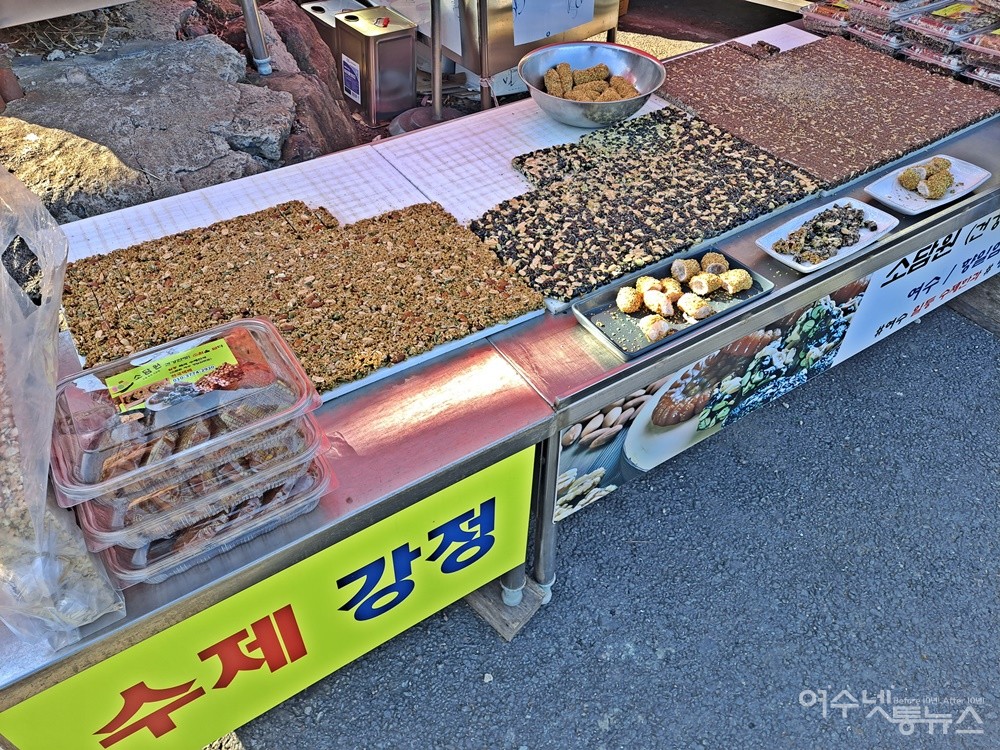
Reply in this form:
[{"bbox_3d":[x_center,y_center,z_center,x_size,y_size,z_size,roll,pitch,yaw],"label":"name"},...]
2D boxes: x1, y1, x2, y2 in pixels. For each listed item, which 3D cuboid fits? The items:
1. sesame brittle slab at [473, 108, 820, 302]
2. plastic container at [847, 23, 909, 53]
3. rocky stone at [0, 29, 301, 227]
[{"bbox_3d":[0.243,-0.368,1.357,0.653,0.018,0.468,-24,50,-23],"label":"sesame brittle slab"},{"bbox_3d":[1.114,-0.950,1.937,0.256,0.068,0.166,-24,50,-23],"label":"plastic container"},{"bbox_3d":[-1.059,-0.638,2.103,0.806,0.446,0.792,-24,50,-23],"label":"rocky stone"}]

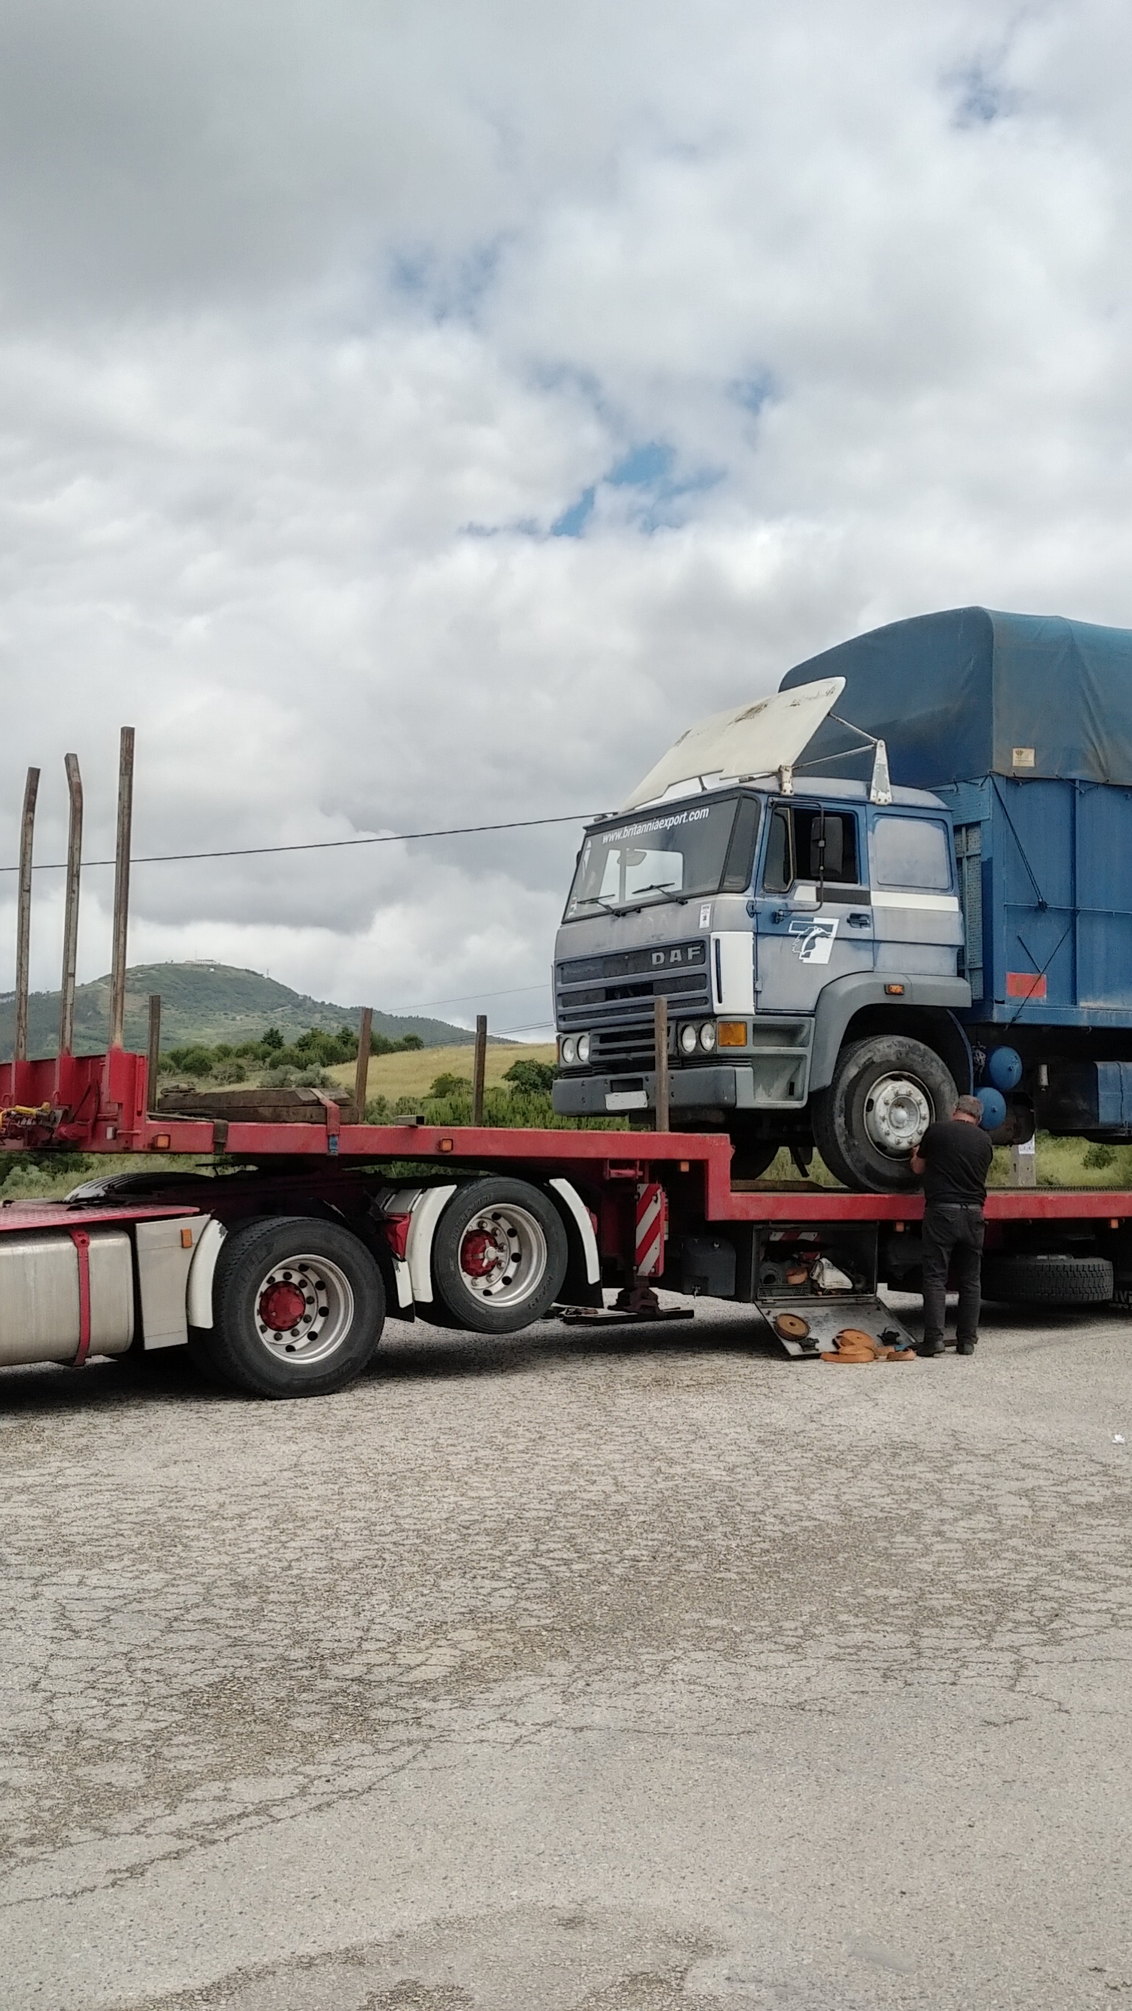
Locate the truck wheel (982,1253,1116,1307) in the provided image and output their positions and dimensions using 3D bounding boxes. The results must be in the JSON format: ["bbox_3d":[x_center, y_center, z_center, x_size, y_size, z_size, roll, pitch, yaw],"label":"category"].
[{"bbox_3d":[3.536,2.002,15.329,1.000,0.310,1.000,-1,-3,0],"label":"truck wheel"}]

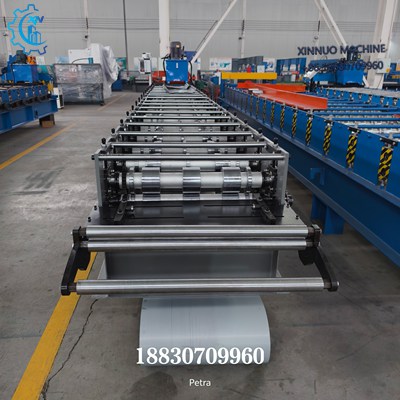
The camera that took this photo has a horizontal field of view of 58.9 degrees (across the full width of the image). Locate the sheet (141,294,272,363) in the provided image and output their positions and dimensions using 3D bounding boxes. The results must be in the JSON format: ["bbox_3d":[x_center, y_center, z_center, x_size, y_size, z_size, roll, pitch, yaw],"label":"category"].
[{"bbox_3d":[0.016,0.683,1.900,0.635,0.310,0.420,0,20,-3],"label":"sheet"}]

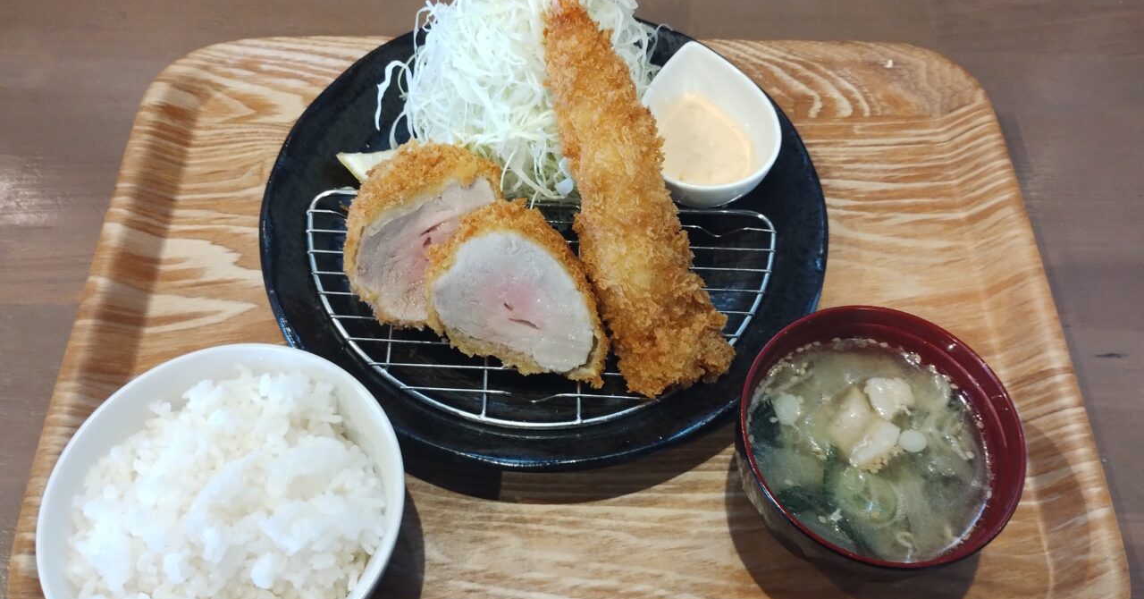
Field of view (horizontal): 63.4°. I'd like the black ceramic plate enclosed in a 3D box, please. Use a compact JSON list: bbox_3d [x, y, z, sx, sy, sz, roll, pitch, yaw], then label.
[{"bbox_3d":[-0.013,-0.040,0.464,0.274,0.034,0.274,0,58,0],"label":"black ceramic plate"}]

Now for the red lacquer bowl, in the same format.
[{"bbox_3d":[0.117,0.066,0.378,0.106,0.070,0.106,0,58,0],"label":"red lacquer bowl"}]

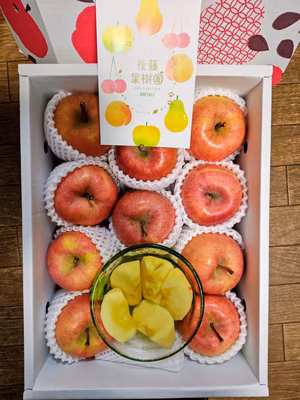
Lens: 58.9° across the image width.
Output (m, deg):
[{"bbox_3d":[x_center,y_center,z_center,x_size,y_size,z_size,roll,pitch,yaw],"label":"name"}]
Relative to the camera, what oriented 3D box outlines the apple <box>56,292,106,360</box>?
[{"bbox_3d":[-0.089,0.166,0.349,0.085,0.076,0.085,0,78,-18],"label":"apple"}]

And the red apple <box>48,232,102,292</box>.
[{"bbox_3d":[-0.094,0.079,0.346,0.081,0.072,0.081,0,83,-8],"label":"red apple"}]

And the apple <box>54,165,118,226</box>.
[{"bbox_3d":[-0.085,-0.008,0.343,0.085,0.076,0.085,0,92,-16],"label":"apple"}]

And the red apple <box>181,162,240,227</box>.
[{"bbox_3d":[0.080,-0.006,0.346,0.086,0.076,0.086,0,92,8],"label":"red apple"}]

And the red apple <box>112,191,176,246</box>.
[{"bbox_3d":[-0.006,0.025,0.346,0.085,0.075,0.085,0,92,4],"label":"red apple"}]

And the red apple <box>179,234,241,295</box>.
[{"bbox_3d":[0.080,0.082,0.349,0.085,0.076,0.085,0,87,-4],"label":"red apple"}]

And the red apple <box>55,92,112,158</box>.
[{"bbox_3d":[-0.089,-0.095,0.340,0.083,0.074,0.083,0,97,-17],"label":"red apple"}]

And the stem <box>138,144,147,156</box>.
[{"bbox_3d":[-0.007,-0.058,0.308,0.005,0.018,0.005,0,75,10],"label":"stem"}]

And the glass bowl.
[{"bbox_3d":[-0.003,0.109,0.304,0.121,0.050,0.121,0,89,-1],"label":"glass bowl"}]

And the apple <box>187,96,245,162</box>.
[{"bbox_3d":[0.085,-0.094,0.344,0.083,0.074,0.083,0,104,5],"label":"apple"}]

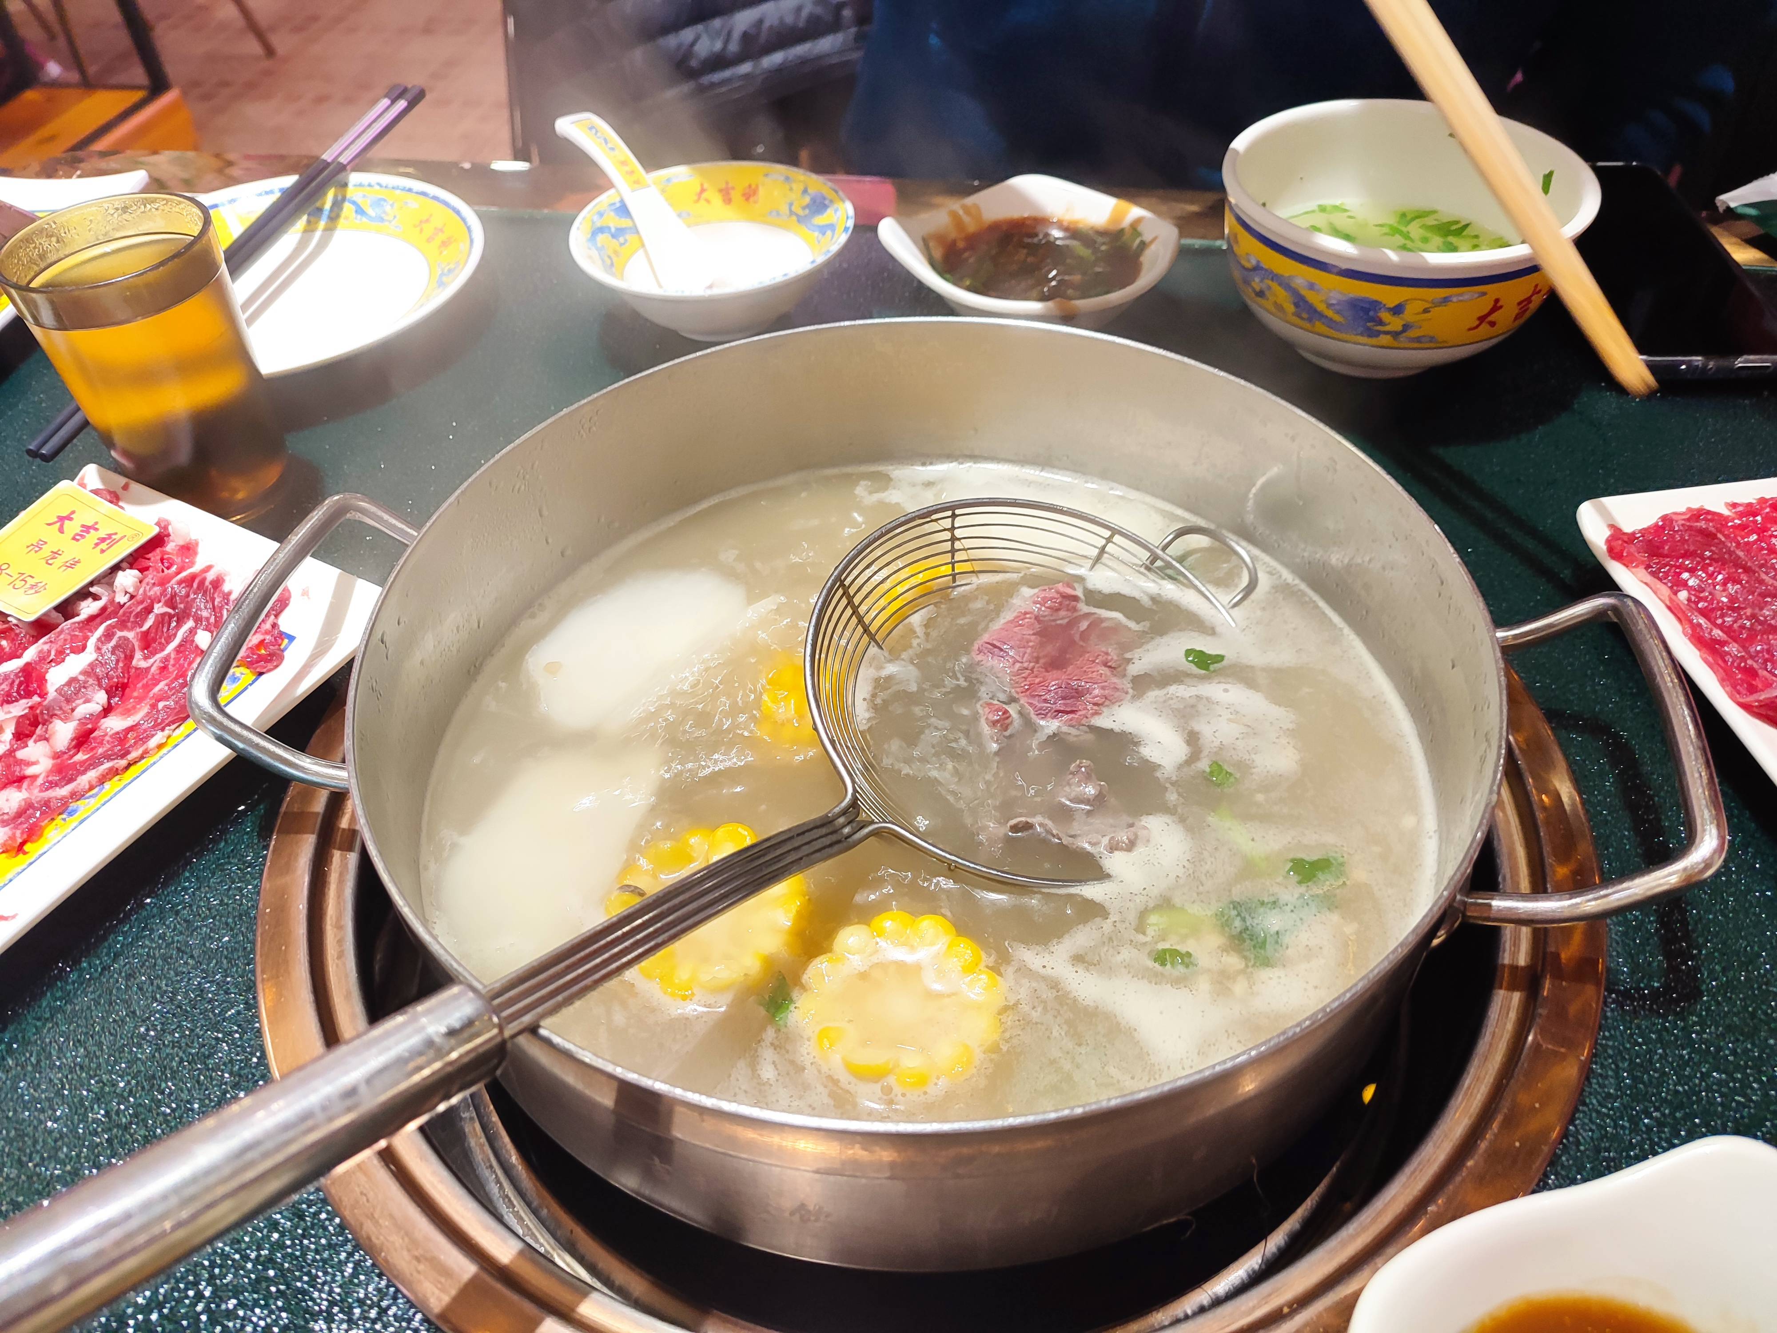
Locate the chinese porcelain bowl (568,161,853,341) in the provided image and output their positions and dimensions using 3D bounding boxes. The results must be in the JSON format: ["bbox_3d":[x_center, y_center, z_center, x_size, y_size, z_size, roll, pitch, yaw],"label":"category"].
[{"bbox_3d":[-0.069,-0.162,0.524,0.113,0.039,0.113,-2,46,2],"label":"chinese porcelain bowl"}]

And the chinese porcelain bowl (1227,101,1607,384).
[{"bbox_3d":[0.178,-0.147,0.460,0.124,0.062,0.124,-1,45,1],"label":"chinese porcelain bowl"}]

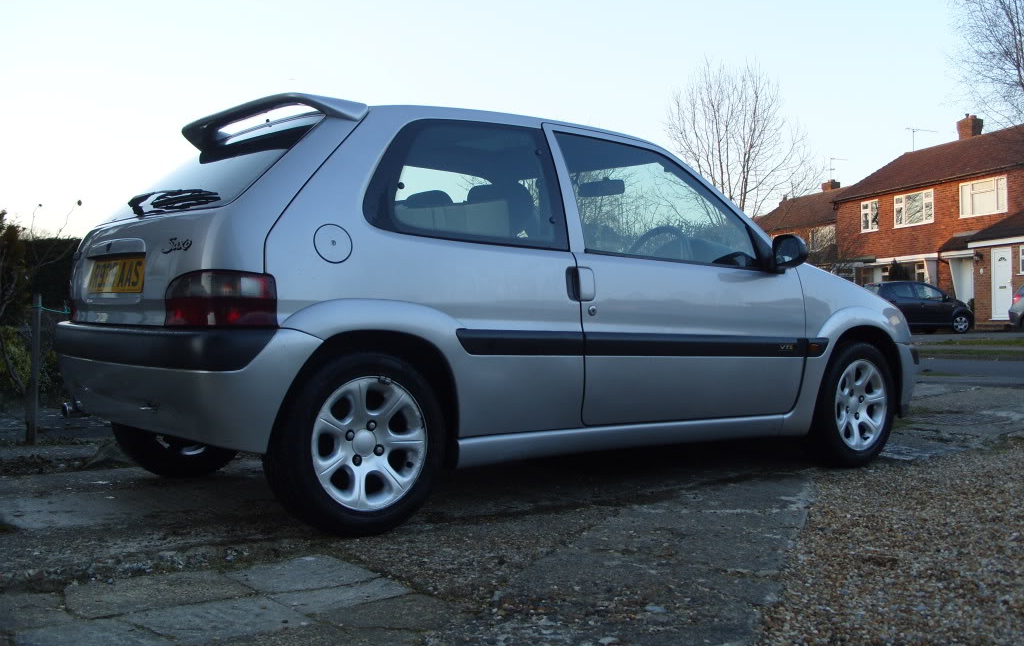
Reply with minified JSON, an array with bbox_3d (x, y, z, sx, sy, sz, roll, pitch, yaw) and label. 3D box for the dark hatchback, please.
[{"bbox_3d":[11.118,-0.431,28.974,3.430,1.460,1.620,0,0,-15],"label":"dark hatchback"}]

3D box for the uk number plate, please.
[{"bbox_3d":[-1.240,-0.144,3.249,0.012,0.111,0.520,7,-5,-38],"label":"uk number plate"}]

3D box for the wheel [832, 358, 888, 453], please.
[{"bbox_3d":[1.443,0.350,4.476,0.384,0.384,0.160,0,0,-38],"label":"wheel"}]

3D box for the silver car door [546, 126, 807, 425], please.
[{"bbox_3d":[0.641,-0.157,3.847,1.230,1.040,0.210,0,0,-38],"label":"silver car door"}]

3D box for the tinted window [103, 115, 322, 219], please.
[{"bbox_3d":[-1.033,-0.484,3.412,1.130,0.080,0.475,0,41,52],"label":"tinted window"}]

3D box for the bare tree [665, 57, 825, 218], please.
[{"bbox_3d":[6.484,-3.579,29.000,4.425,7.658,4.425,0,0,0],"label":"bare tree"}]

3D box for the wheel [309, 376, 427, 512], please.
[{"bbox_3d":[-0.450,0.346,3.025,0.384,0.384,0.160,0,0,-38],"label":"wheel"}]

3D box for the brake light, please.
[{"bbox_3d":[-0.797,-0.060,2.828,0.200,0.150,0.280,0,0,-38],"label":"brake light"}]

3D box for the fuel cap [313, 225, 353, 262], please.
[{"bbox_3d":[-0.501,-0.221,2.902,0.120,0.120,0.030,0,-7,-33],"label":"fuel cap"}]

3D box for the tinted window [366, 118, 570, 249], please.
[{"bbox_3d":[-0.150,-0.444,3.236,0.750,0.420,0.060,0,-19,-38],"label":"tinted window"}]

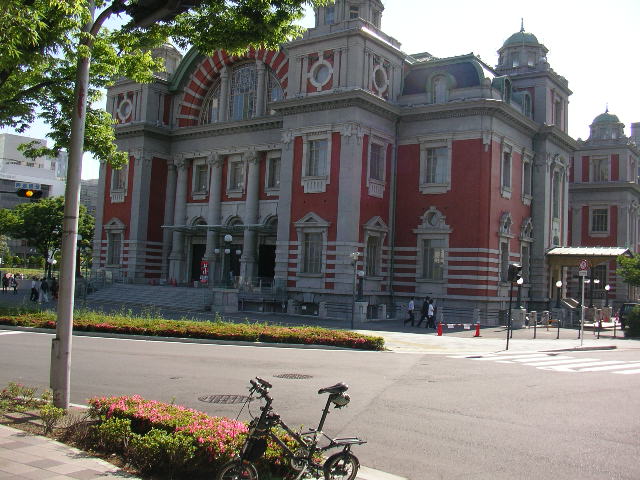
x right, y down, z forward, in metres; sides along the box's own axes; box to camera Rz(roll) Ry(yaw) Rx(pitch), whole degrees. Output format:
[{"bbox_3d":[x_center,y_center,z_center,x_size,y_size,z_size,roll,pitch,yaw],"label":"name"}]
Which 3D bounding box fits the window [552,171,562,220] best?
[{"bbox_3d":[18.125,-3.474,52.270,0.350,3.655,1.900,0,-5,36],"label":"window"}]

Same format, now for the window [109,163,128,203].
[{"bbox_3d":[-17.060,-4.814,58.012,2.100,3.350,0.400,0,-5,36],"label":"window"}]

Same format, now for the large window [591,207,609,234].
[{"bbox_3d":[30.125,-2.156,73.684,1.799,2.707,0.300,0,-5,36],"label":"large window"}]

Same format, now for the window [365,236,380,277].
[{"bbox_3d":[3.695,1.130,46.948,0.200,2.716,1.696,0,-5,36],"label":"window"}]

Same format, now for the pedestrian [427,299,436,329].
[{"bbox_3d":[6.234,4.104,38.059,0.520,1.630,0.480,2,-4,14],"label":"pedestrian"}]

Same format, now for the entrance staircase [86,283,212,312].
[{"bbox_3d":[-11.161,4.105,49.492,13.900,1.350,3.600,0,-5,36],"label":"entrance staircase"}]

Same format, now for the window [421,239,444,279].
[{"bbox_3d":[7.469,1.270,45.269,1.682,2.748,0.300,0,-5,36],"label":"window"}]

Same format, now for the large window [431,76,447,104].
[{"bbox_3d":[8.407,-10.439,47.744,1.089,1.920,0.250,0,-5,36],"label":"large window"}]

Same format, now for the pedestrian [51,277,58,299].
[{"bbox_3d":[-19.950,3.591,51.500,0.450,1.660,0.500,0,-5,36],"label":"pedestrian"}]

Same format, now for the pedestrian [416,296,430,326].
[{"bbox_3d":[5.654,3.923,37.374,0.700,1.677,0.500,1,-4,30],"label":"pedestrian"}]

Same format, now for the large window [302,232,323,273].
[{"bbox_3d":[-0.471,0.812,44.477,1.550,2.637,0.300,0,-5,36],"label":"large window"}]

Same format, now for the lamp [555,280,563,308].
[{"bbox_3d":[16.632,3.816,47.775,0.420,1.933,0.420,0,-5,36],"label":"lamp"}]

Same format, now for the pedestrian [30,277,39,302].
[{"bbox_3d":[-18.919,3.297,45.380,0.600,1.645,0.500,2,-4,6],"label":"pedestrian"}]

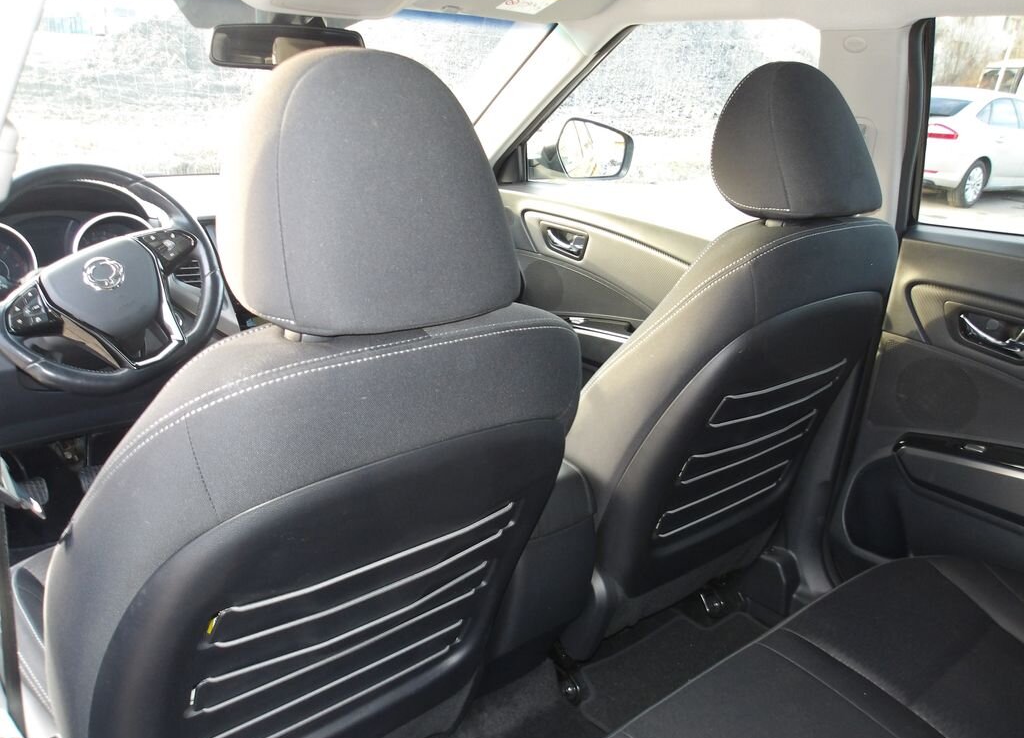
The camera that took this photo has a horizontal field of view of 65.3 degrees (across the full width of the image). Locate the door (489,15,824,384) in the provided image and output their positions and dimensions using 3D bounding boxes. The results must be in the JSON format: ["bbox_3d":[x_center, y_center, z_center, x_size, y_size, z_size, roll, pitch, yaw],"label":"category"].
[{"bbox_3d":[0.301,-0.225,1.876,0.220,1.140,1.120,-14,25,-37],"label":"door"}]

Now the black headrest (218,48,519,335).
[{"bbox_3d":[-0.103,-0.139,0.602,0.235,0.200,0.165,-14,17,-37],"label":"black headrest"}]

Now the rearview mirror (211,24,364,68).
[{"bbox_3d":[-0.390,-0.560,1.400,0.260,0.072,0.045,-6,26,-25],"label":"rearview mirror"}]

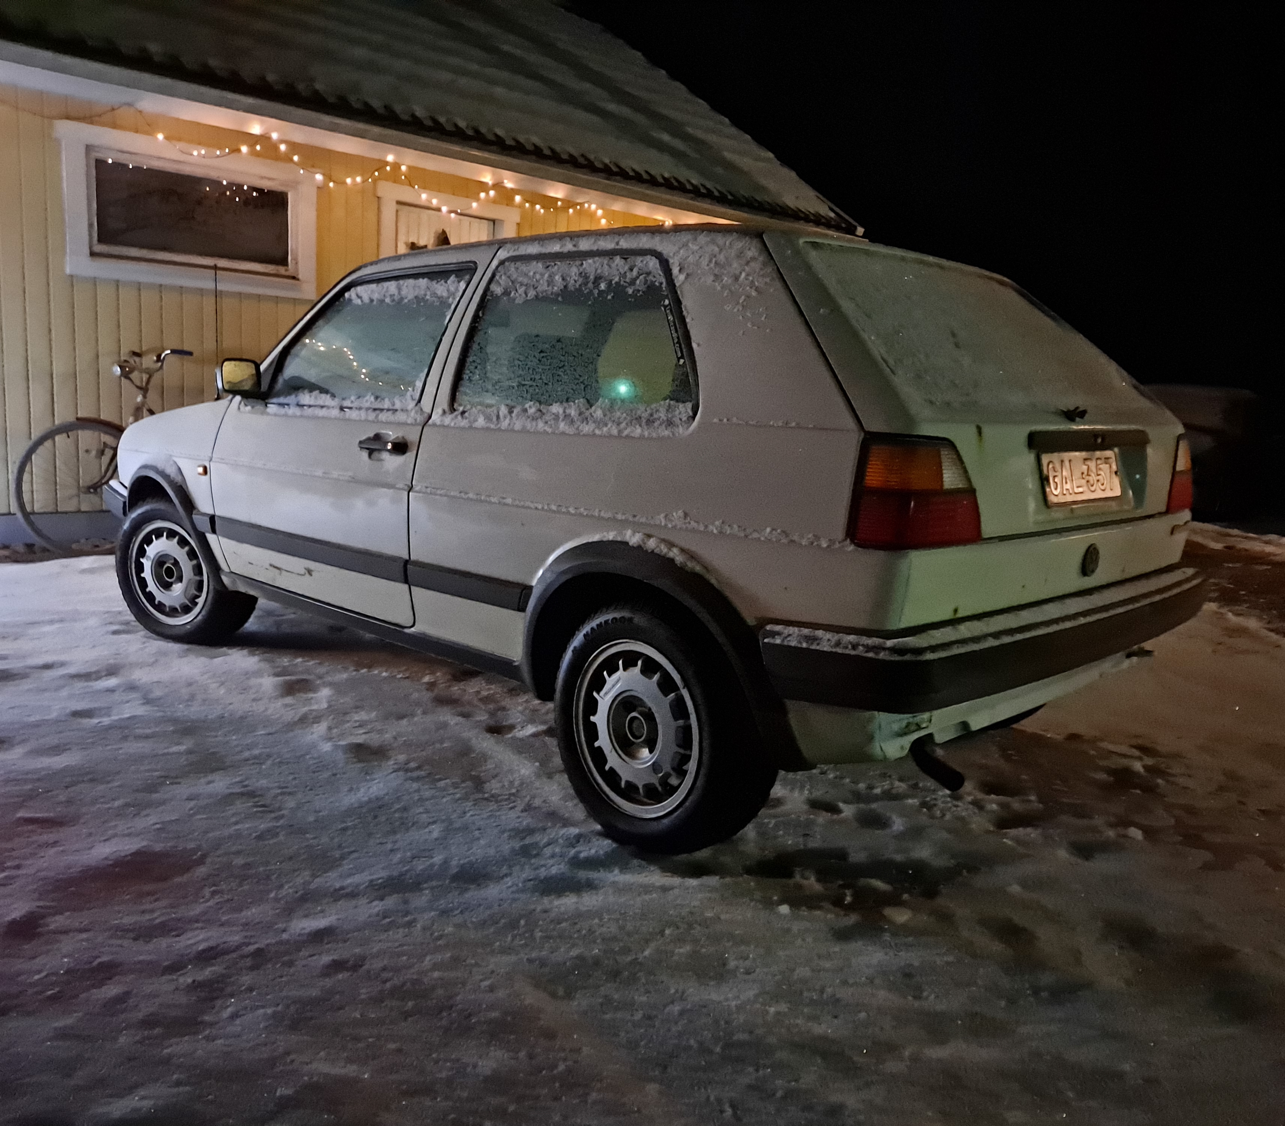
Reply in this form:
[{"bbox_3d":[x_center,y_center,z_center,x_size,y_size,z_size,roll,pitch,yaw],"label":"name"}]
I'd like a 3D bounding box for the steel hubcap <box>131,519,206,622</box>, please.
[{"bbox_3d":[-1.750,0.035,4.027,0.378,0.378,0.055,6,9,22],"label":"steel hubcap"}]

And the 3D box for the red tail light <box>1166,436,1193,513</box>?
[{"bbox_3d":[1.413,-0.236,2.878,0.110,0.200,0.310,10,12,43],"label":"red tail light"}]

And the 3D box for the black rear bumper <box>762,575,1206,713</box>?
[{"bbox_3d":[0.917,0.125,2.497,0.335,0.132,1.645,10,12,43],"label":"black rear bumper"}]

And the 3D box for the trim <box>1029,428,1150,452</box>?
[{"bbox_3d":[0.987,-0.272,2.381,0.035,0.042,0.635,10,12,43],"label":"trim"}]

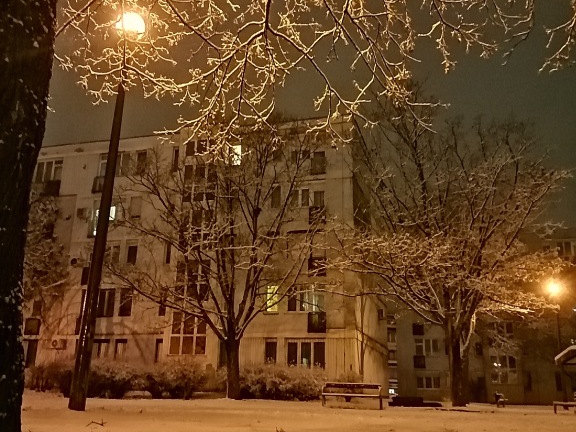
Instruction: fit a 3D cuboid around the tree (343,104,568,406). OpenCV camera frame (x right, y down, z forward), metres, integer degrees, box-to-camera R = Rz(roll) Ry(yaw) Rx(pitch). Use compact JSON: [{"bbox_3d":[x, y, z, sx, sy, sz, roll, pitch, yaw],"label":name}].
[{"bbox_3d":[7.961,1.575,27.281,10.200,14.101,10.200,2,-17,0],"label":"tree"}]

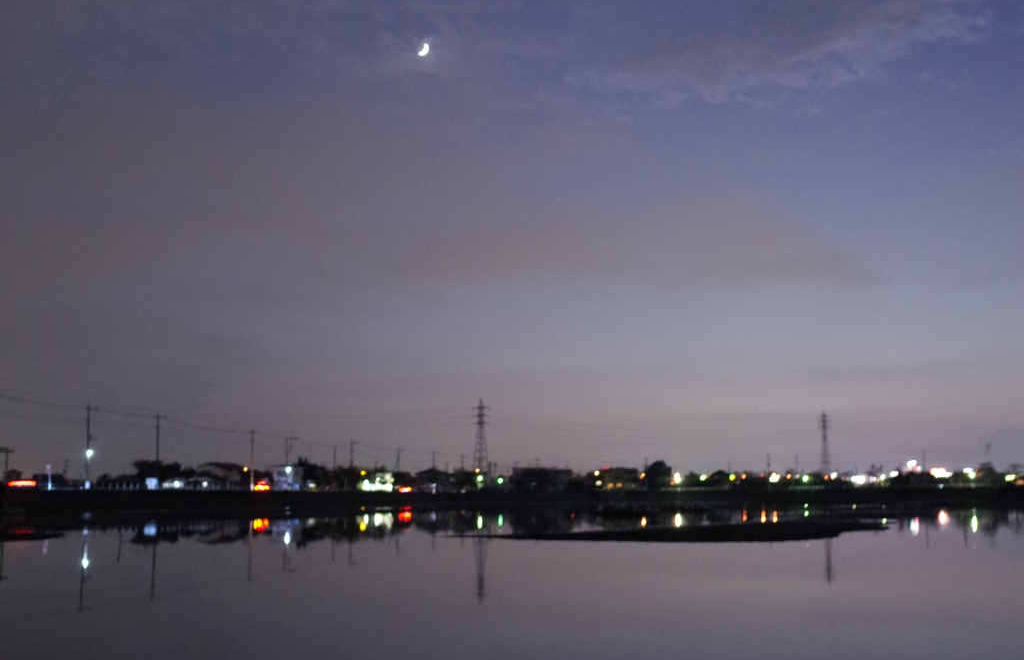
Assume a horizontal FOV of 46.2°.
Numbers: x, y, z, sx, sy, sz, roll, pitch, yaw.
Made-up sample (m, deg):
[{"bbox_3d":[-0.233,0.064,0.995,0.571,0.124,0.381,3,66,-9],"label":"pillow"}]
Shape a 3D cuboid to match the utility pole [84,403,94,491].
[{"bbox_3d":[-60.620,16.810,172.000,1.300,12.100,0.600,-1,-8,9],"label":"utility pole"}]

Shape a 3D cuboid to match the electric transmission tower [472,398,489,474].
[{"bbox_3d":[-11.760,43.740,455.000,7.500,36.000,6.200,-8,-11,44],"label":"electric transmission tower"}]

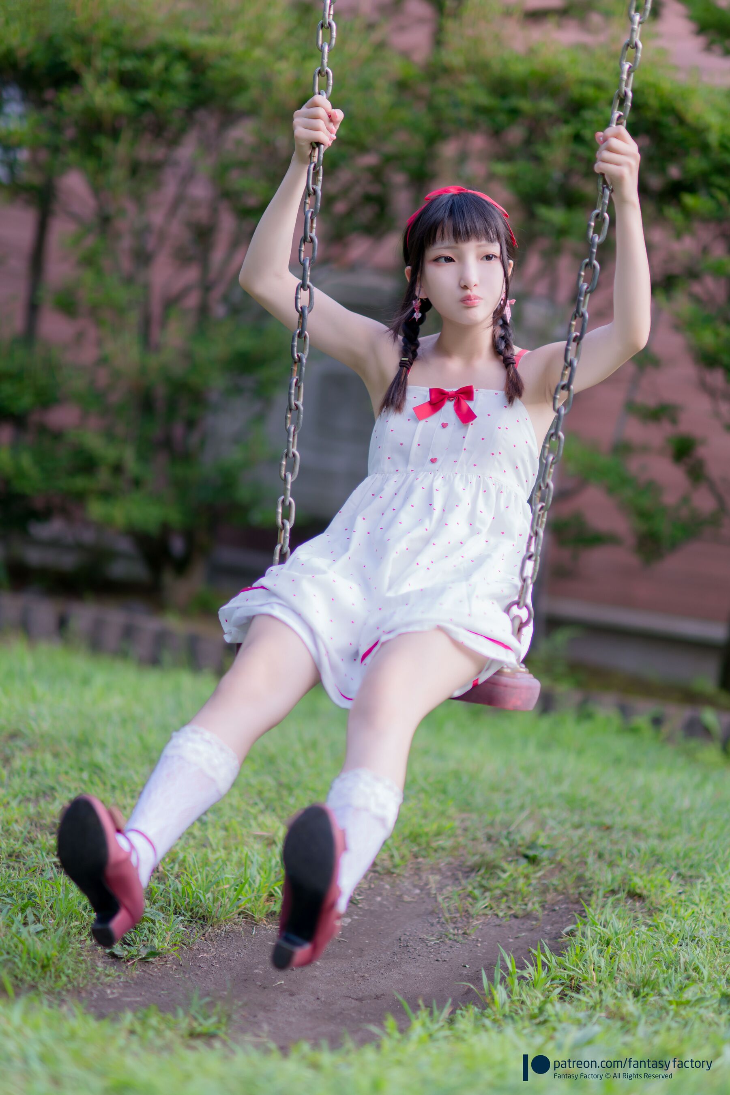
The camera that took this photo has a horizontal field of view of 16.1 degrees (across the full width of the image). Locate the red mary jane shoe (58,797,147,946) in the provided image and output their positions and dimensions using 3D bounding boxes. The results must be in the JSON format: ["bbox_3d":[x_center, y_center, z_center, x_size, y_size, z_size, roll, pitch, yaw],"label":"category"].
[{"bbox_3d":[-0.341,0.400,3.433,0.084,0.245,0.130,2,29,18],"label":"red mary jane shoe"}]

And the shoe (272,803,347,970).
[{"bbox_3d":[-0.063,0.439,3.456,0.084,0.249,0.130,18,17,17],"label":"shoe"}]

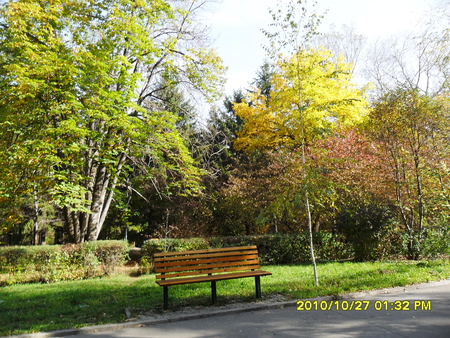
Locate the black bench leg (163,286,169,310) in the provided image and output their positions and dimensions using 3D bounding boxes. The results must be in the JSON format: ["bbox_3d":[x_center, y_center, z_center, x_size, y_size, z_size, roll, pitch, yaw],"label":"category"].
[{"bbox_3d":[-0.936,2.066,5.613,0.065,0.380,0.070,1,-8,-20],"label":"black bench leg"}]

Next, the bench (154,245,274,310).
[{"bbox_3d":[-0.192,1.833,5.953,1.899,0.870,0.581,1,-8,-20],"label":"bench"}]

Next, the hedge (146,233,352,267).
[{"bbox_3d":[0.675,2.406,10.490,5.984,0.900,1.000,-1,-8,-6],"label":"hedge"}]

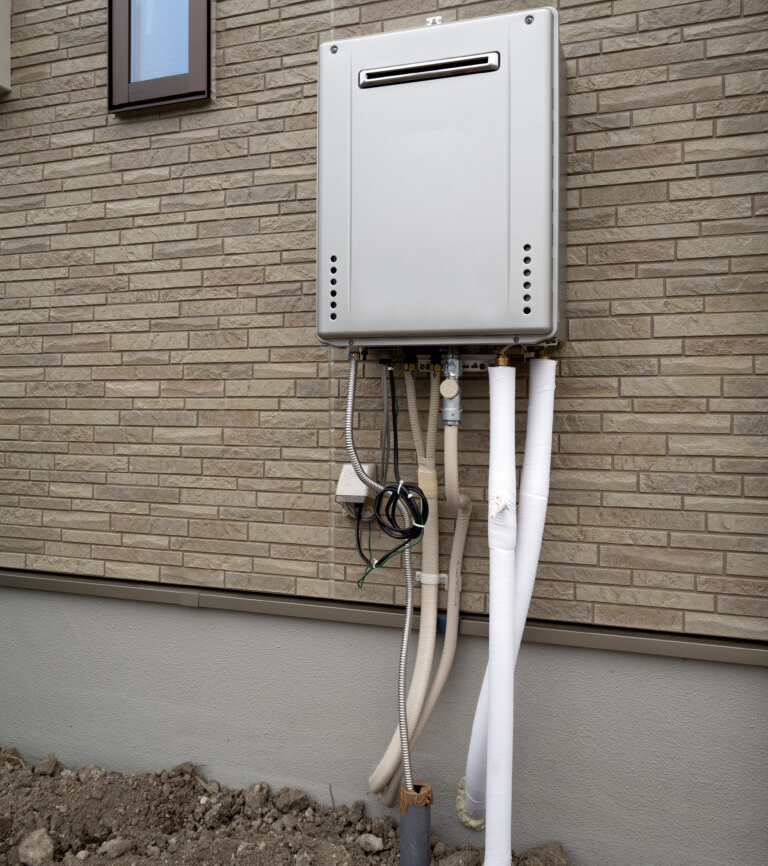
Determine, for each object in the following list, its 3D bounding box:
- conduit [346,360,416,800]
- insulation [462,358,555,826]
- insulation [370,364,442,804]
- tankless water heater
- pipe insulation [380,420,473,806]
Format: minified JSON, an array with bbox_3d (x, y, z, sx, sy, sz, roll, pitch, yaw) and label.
[{"bbox_3d":[0.007,0.279,1.613,0.159,0.871,0.135,1,1,20],"label":"conduit"},{"bbox_3d":[0.259,0.354,1.604,0.203,1.001,0.188,1,1,20],"label":"insulation"},{"bbox_3d":[0.044,0.357,1.698,0.191,0.980,0.164,1,1,20],"label":"insulation"},{"bbox_3d":[0.126,-0.468,1.551,0.470,0.600,0.247,1,1,20],"label":"tankless water heater"},{"bbox_3d":[0.083,0.412,1.643,0.210,0.876,0.140,1,1,20],"label":"pipe insulation"}]

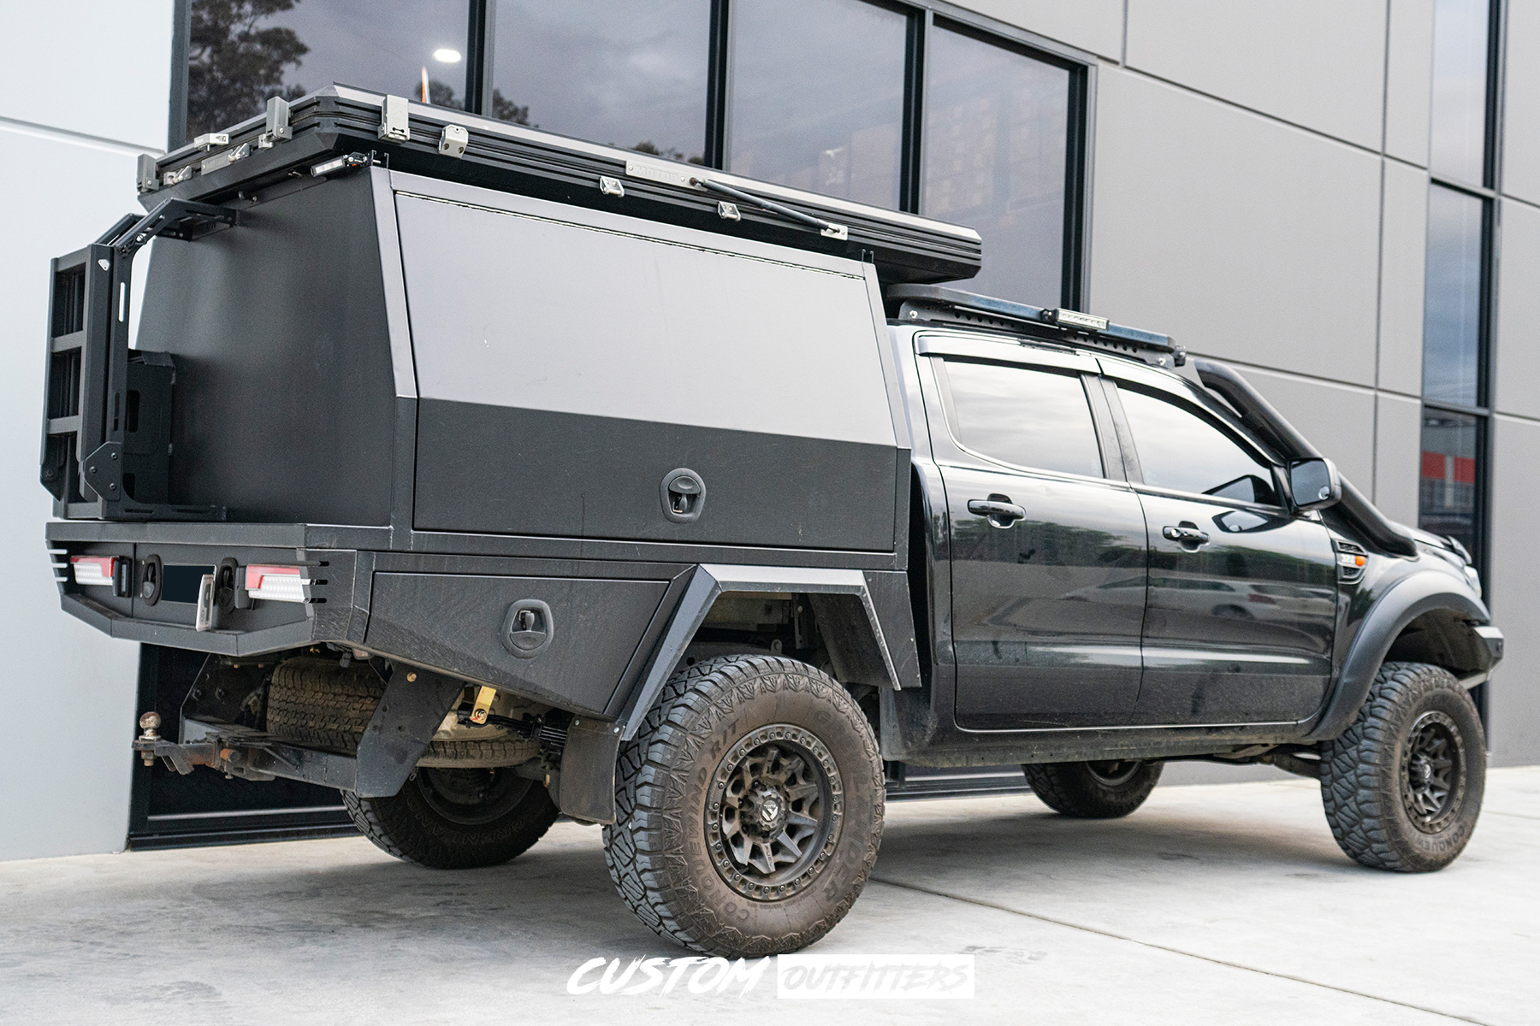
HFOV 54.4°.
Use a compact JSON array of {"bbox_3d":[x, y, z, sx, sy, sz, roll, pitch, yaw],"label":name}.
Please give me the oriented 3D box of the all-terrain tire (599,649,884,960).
[{"bbox_3d":[-0.060,0.802,4.170,0.820,0.810,0.280,4,-4,-36],"label":"all-terrain tire"}]

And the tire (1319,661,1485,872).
[{"bbox_3d":[2.550,1.015,6.030,0.820,0.810,0.280,4,-4,-36],"label":"tire"}]

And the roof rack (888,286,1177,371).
[{"bbox_3d":[0.638,-0.621,5.729,1.380,0.170,1.240,4,-4,-36],"label":"roof rack"}]

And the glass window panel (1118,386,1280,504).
[{"bbox_3d":[1.563,-0.240,5.413,0.790,0.380,0.050,4,-22,-36],"label":"glass window panel"}]

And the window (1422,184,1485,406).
[{"bbox_3d":[4.947,-1.556,10.877,0.830,1.620,0.060,4,-4,-36],"label":"window"}]

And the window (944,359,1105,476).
[{"bbox_3d":[0.836,-0.311,4.888,0.670,0.380,0.050,4,-22,-36],"label":"window"}]

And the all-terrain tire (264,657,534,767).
[{"bbox_3d":[-1.074,0.584,4.410,0.780,0.260,0.780,4,-4,-36],"label":"all-terrain tire"}]

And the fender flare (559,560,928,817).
[{"bbox_3d":[-0.055,0.468,4.114,1.060,0.650,0.250,4,-4,-36],"label":"fender flare"}]

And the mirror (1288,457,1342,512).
[{"bbox_3d":[1.979,-0.103,5.455,0.110,0.190,0.180,4,-4,-36],"label":"mirror"}]

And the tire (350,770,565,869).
[{"bbox_3d":[-1.148,0.904,5.530,0.820,0.810,0.280,4,-4,-36],"label":"tire"}]

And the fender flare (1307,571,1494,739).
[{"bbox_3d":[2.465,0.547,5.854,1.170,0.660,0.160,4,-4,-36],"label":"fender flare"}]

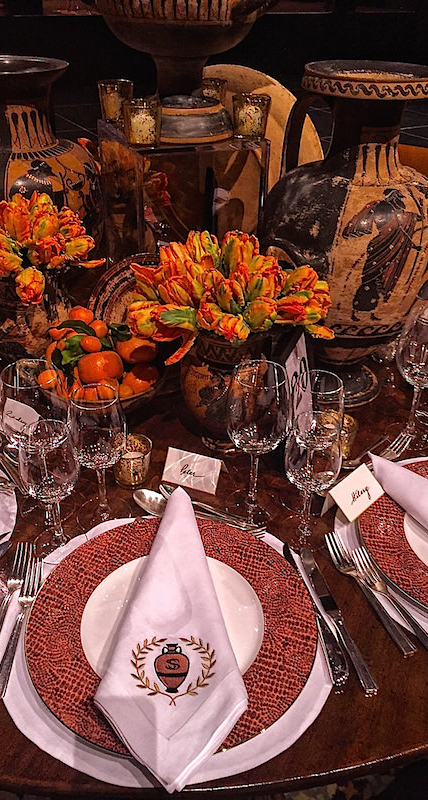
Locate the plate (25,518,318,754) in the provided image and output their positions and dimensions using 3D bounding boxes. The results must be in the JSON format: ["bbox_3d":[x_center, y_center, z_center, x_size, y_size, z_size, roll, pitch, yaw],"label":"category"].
[{"bbox_3d":[-0.047,0.263,0.790,0.335,0.024,0.335,1,34,-1],"label":"plate"}]

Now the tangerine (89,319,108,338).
[{"bbox_3d":[-0.202,-0.125,1.173,0.034,0.033,0.034,2,34,0],"label":"tangerine"}]

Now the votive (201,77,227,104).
[{"bbox_3d":[-0.002,-0.577,1.266,0.061,0.063,0.061,2,34,0],"label":"votive"}]

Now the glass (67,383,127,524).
[{"bbox_3d":[-0.153,0.080,0.898,0.079,0.201,0.079,2,34,0],"label":"glass"}]

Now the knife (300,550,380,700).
[{"bbox_3d":[0.145,0.260,0.816,0.021,0.011,0.216,-7,35,-12],"label":"knife"}]

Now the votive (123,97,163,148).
[{"bbox_3d":[-0.114,-0.443,1.073,0.060,0.063,0.060,-1,34,-5],"label":"votive"}]

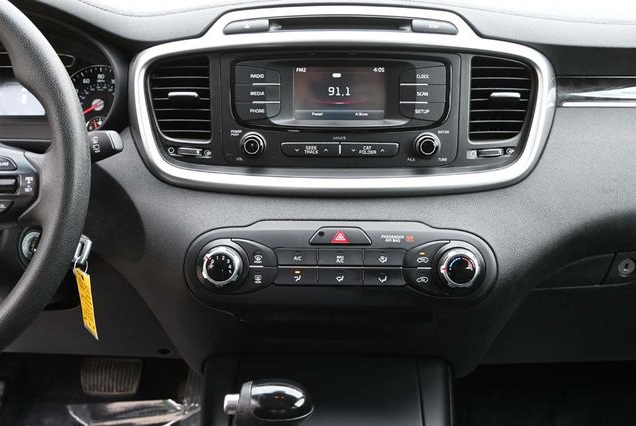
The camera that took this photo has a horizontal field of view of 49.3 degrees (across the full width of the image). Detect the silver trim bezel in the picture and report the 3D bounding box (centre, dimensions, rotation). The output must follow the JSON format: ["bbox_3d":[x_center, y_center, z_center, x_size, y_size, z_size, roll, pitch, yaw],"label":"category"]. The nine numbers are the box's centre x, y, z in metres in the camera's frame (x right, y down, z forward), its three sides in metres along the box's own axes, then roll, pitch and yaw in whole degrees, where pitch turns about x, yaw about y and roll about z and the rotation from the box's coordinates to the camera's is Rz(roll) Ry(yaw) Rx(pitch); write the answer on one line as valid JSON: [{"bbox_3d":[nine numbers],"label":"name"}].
[{"bbox_3d":[0.026,-0.122,0.750,0.455,0.203,0.070,0,7,2],"label":"silver trim bezel"}]

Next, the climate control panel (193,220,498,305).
[{"bbox_3d":[0.024,0.054,0.752,0.336,0.092,0.045,0,0,2],"label":"climate control panel"}]

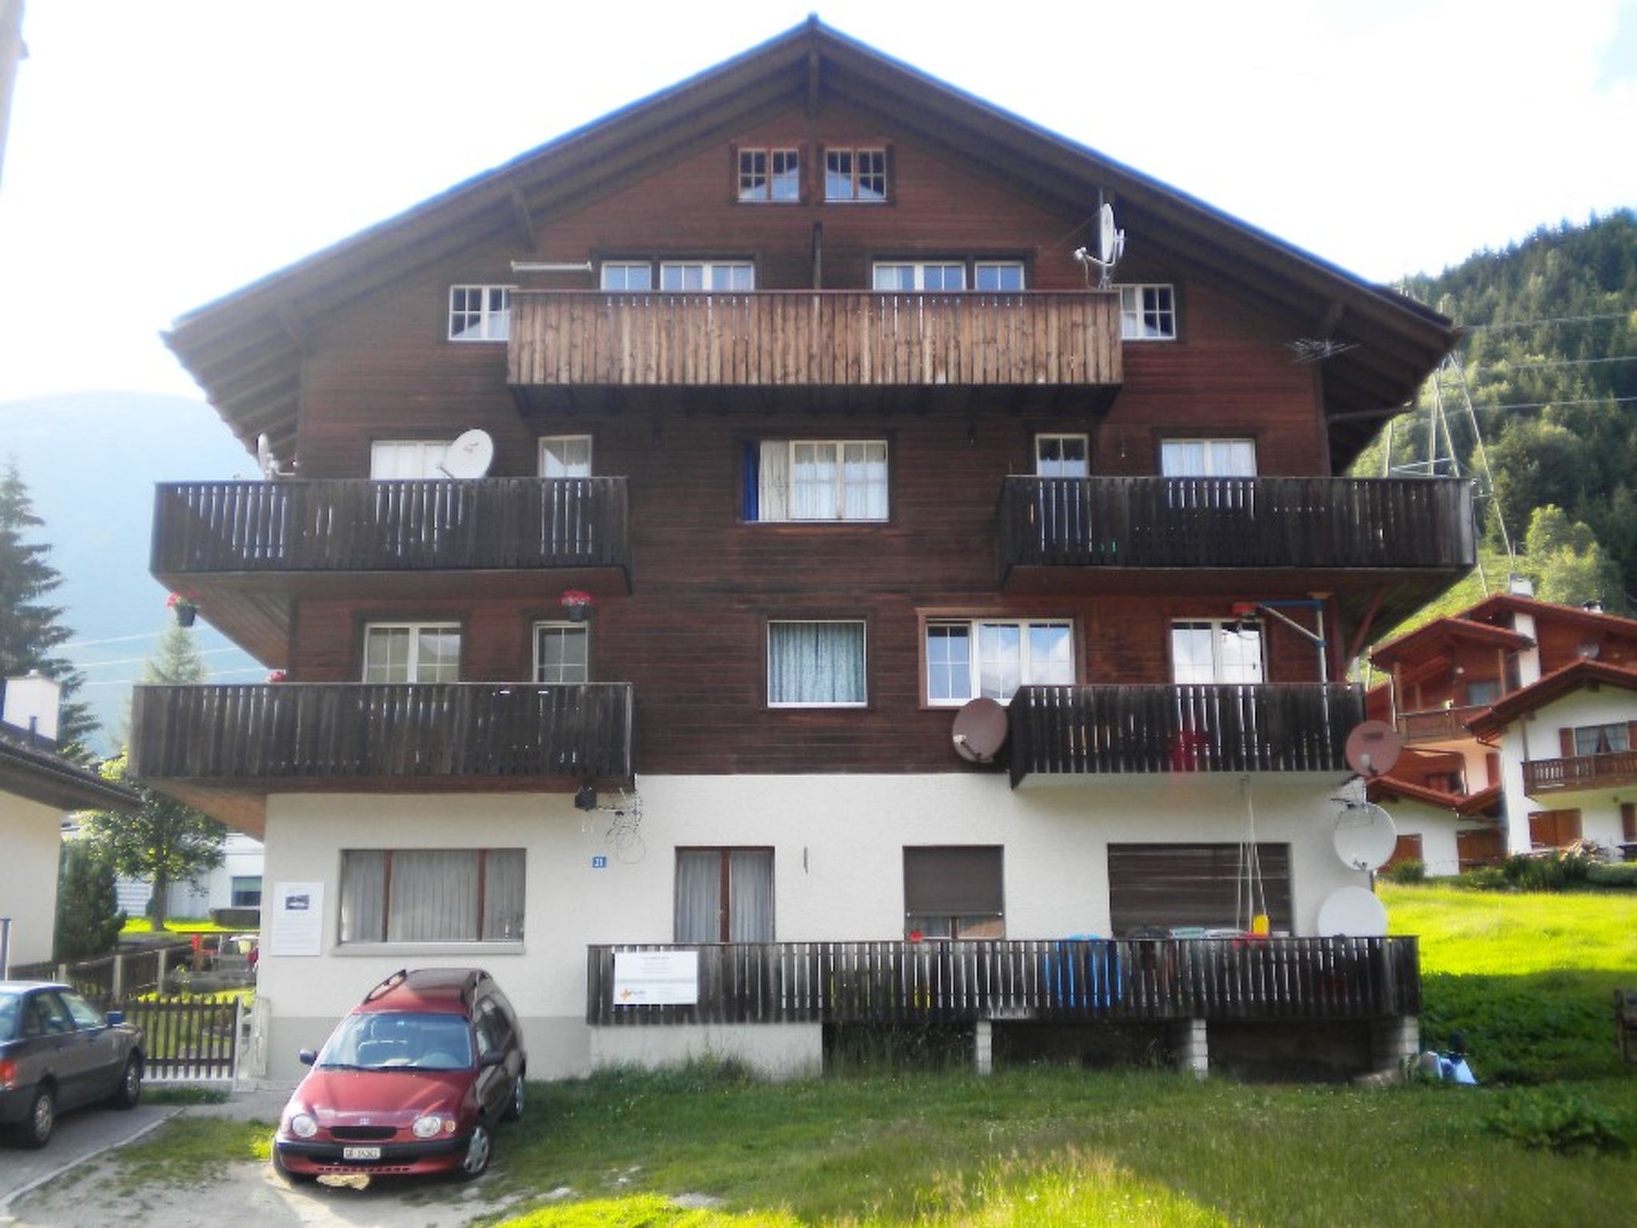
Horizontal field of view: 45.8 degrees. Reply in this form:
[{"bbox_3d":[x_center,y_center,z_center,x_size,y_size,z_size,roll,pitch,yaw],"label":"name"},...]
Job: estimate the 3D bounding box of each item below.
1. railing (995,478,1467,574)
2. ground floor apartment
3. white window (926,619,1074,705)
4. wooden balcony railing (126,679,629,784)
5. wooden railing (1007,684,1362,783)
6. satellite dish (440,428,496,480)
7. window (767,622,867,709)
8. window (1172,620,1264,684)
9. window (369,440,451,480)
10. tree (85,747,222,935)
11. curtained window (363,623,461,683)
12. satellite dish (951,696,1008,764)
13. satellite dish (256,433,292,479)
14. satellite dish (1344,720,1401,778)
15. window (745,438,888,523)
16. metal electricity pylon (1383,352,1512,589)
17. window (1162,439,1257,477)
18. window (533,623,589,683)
[{"bbox_3d":[5.175,-0.977,24.539,5.882,1.192,1.200,0,-15,-1],"label":"railing"},{"bbox_3d":[-0.034,4.691,27.388,13.918,3.795,10.000,0,-14,-1],"label":"ground floor apartment"},{"bbox_3d":[2.337,0.614,24.945,1.895,1.147,0.140,0,-14,-1],"label":"white window"},{"bbox_3d":[-5.297,1.520,23.942,6.024,1.132,1.150,0,-14,-1],"label":"wooden balcony railing"},{"bbox_3d":[4.523,1.524,24.073,4.196,1.083,1.150,0,-14,-1],"label":"wooden railing"},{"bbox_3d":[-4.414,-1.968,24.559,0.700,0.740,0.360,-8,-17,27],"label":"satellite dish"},{"bbox_3d":[-0.012,0.626,24.661,1.261,1.136,0.120,0,-15,-1],"label":"window"},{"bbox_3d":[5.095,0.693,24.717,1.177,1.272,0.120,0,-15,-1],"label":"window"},{"bbox_3d":[-5.260,-1.739,25.438,1.238,1.127,0.140,0,-14,-1],"label":"window"},{"bbox_3d":[-14.331,4.829,41.913,3.027,3.991,3.100,0,-14,-1],"label":"tree"},{"bbox_3d":[-5.201,0.636,24.837,1.242,1.092,0.140,0,-14,-1],"label":"curtained window"},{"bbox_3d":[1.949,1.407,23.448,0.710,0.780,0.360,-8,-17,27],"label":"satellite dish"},{"bbox_3d":[-7.385,-2.120,26.434,0.565,0.736,0.600,0,-14,-1],"label":"satellite dish"},{"bbox_3d":[6.852,1.676,23.965,0.650,0.670,0.340,-8,-17,27],"label":"satellite dish"},{"bbox_3d":[-0.016,-1.753,25.512,1.868,1.148,0.140,0,-14,-1],"label":"window"},{"bbox_3d":[34.524,-8.729,108.033,6.500,19.500,8.000,-10,-16,34],"label":"metal electricity pylon"},{"bbox_3d":[5.114,-1.808,25.378,1.243,1.006,0.120,0,-15,-1],"label":"window"},{"bbox_3d":[-3.262,0.657,24.606,0.697,1.134,0.120,0,-15,-1],"label":"window"}]

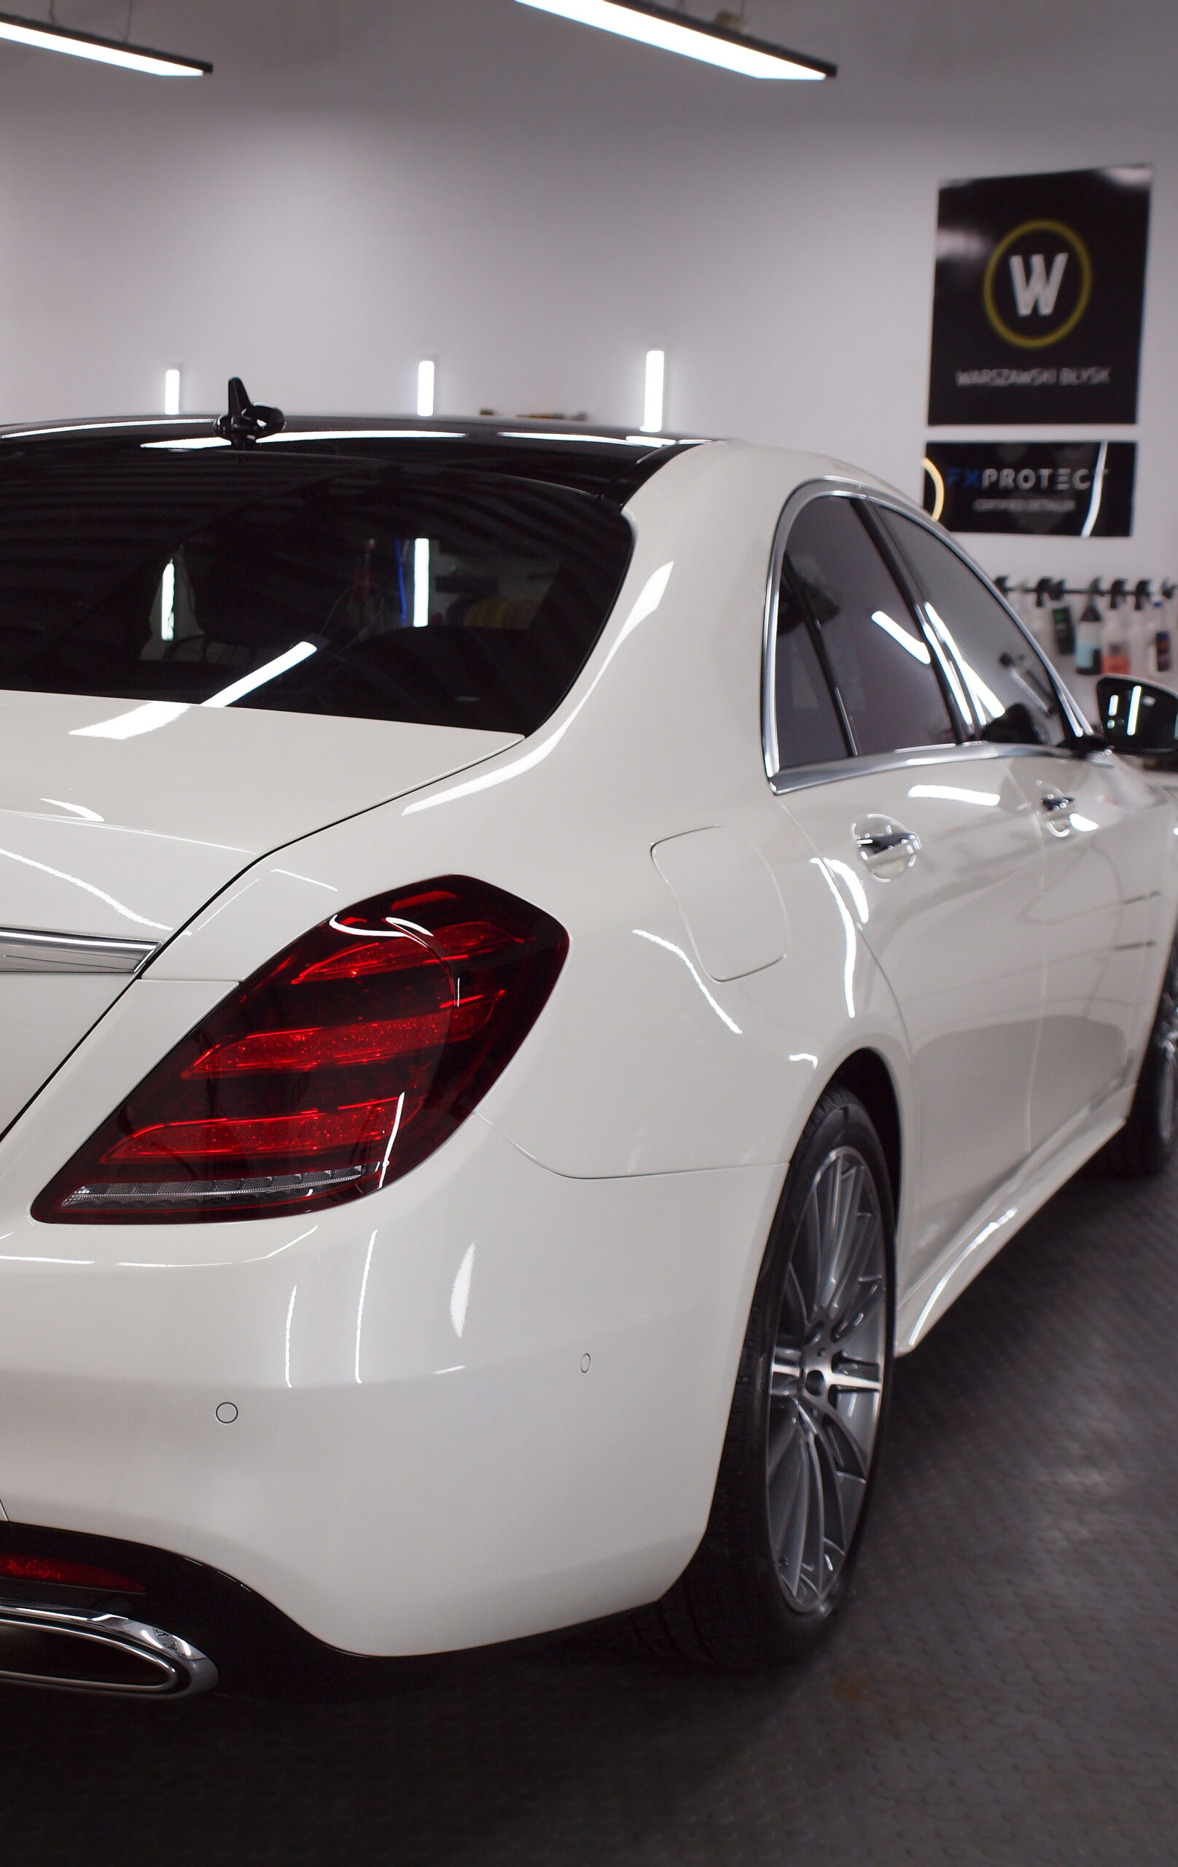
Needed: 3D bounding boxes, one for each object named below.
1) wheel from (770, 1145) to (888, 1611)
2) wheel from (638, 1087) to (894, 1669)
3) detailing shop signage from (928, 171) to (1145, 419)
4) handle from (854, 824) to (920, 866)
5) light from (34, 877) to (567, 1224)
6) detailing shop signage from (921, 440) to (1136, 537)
[{"bbox_3d":[0.192,0.513,3.078,0.220,0.550,0.550,5,8,20],"label":"wheel"},{"bbox_3d":[0.168,0.511,3.087,0.270,0.700,0.700,5,8,20],"label":"wheel"},{"bbox_3d":[1.454,-2.060,8.419,0.778,0.800,0.020,8,9,39],"label":"detailing shop signage"},{"bbox_3d":[0.357,-0.104,3.071,0.045,0.045,0.205,5,8,20],"label":"handle"},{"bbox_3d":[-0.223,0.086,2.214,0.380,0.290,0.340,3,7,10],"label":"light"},{"bbox_3d":[1.434,-1.461,8.493,0.786,0.301,0.020,8,9,39],"label":"detailing shop signage"}]

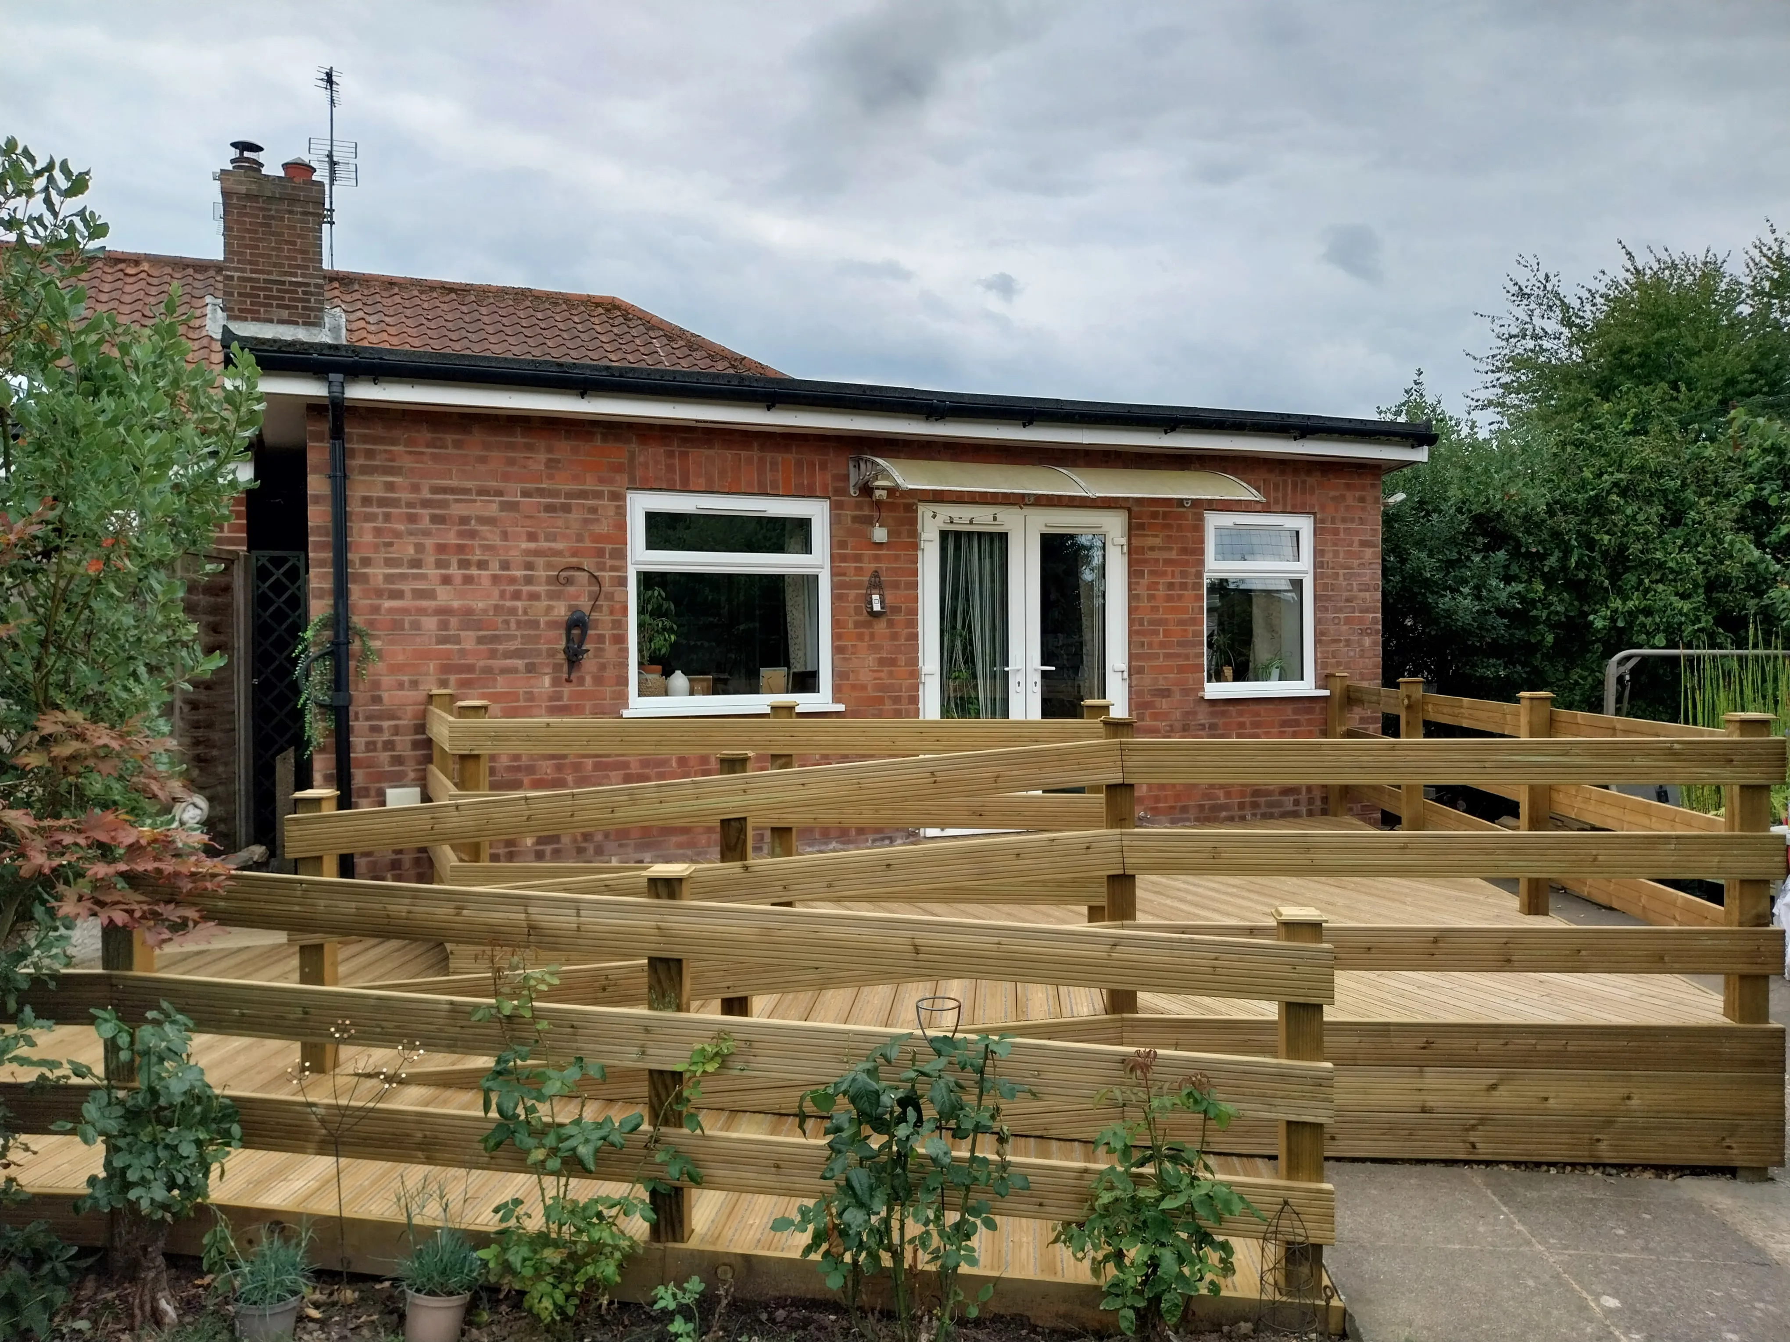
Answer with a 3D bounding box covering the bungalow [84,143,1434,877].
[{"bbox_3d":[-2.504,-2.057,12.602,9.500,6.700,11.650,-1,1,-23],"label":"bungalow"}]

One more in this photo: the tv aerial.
[{"bbox_3d":[-6.044,-5.433,14.490,0.500,2.133,1.000,-1,1,-19],"label":"tv aerial"}]

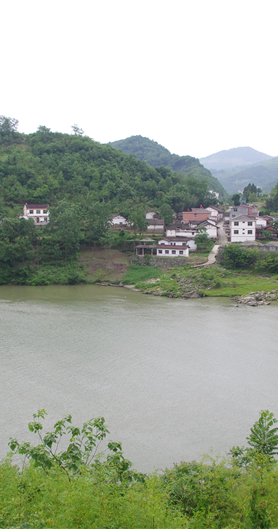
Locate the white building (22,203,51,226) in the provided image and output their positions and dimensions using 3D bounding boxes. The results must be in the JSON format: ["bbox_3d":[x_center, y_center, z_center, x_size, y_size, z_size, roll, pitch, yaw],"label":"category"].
[{"bbox_3d":[-44.070,-21.740,258.000,9.600,8.200,7.500,-1,4,-21],"label":"white building"}]

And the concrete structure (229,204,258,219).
[{"bbox_3d":[53.900,-26.290,308.000,9.300,8.200,9.500,1,4,22],"label":"concrete structure"}]

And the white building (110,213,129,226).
[{"bbox_3d":[-9.150,-20.470,276.000,6.800,6.000,8.000,-1,4,-14],"label":"white building"}]

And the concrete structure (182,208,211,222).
[{"bbox_3d":[28.240,-23.470,292.000,12.500,7.300,9.000,0,4,5],"label":"concrete structure"}]

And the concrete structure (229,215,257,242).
[{"bbox_3d":[41.250,-14.110,236.000,9.600,10.600,9.000,1,4,10],"label":"concrete structure"}]

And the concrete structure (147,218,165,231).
[{"bbox_3d":[7.520,-17.790,268.000,7.800,5.000,6.000,0,4,-4],"label":"concrete structure"}]

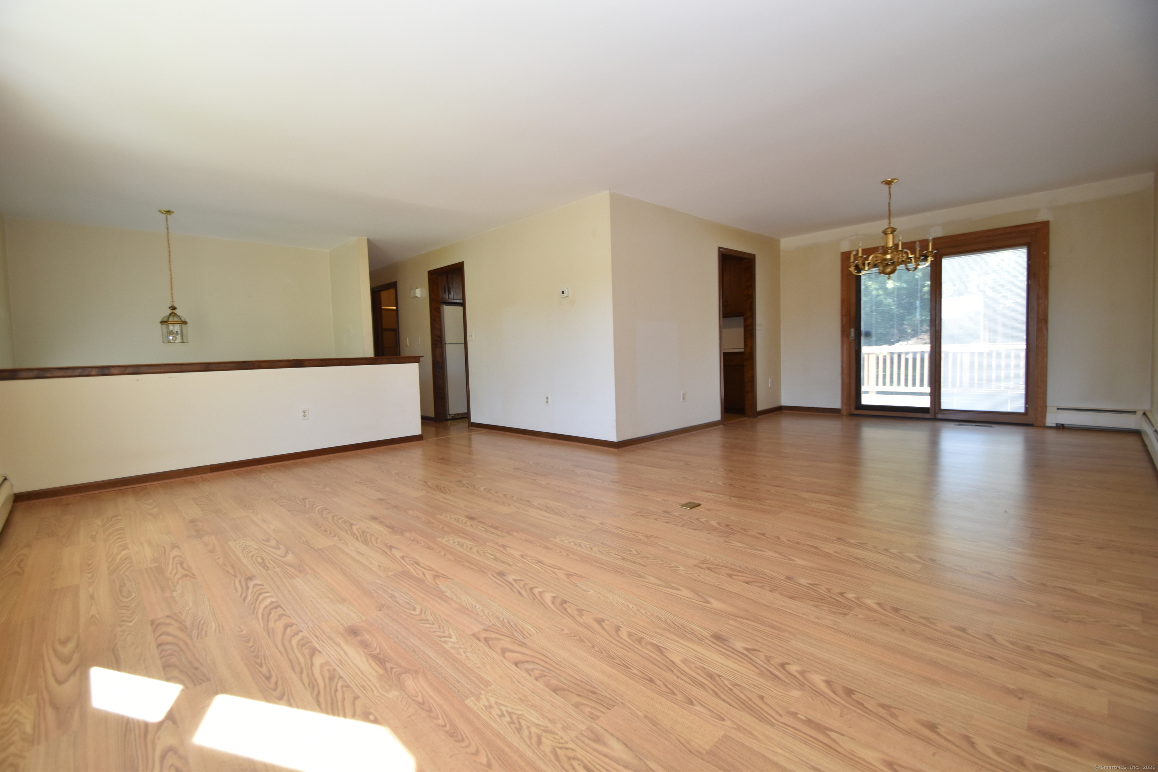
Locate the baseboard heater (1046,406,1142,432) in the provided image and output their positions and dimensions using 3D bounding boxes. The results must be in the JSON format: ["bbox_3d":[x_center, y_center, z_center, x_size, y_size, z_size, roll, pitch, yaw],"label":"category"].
[{"bbox_3d":[5.138,0.327,4.819,0.663,0.203,0.069,1,5,42],"label":"baseboard heater"}]

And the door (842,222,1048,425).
[{"bbox_3d":[4.167,-0.650,5.668,1.951,2.109,0.109,1,5,42],"label":"door"}]

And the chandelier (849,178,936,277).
[{"bbox_3d":[2.889,-1.446,4.491,0.683,0.902,0.683,1,5,42],"label":"chandelier"}]

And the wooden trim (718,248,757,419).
[{"bbox_3d":[1.985,-0.610,6.097,0.851,2.119,0.129,-5,5,-42],"label":"wooden trim"}]

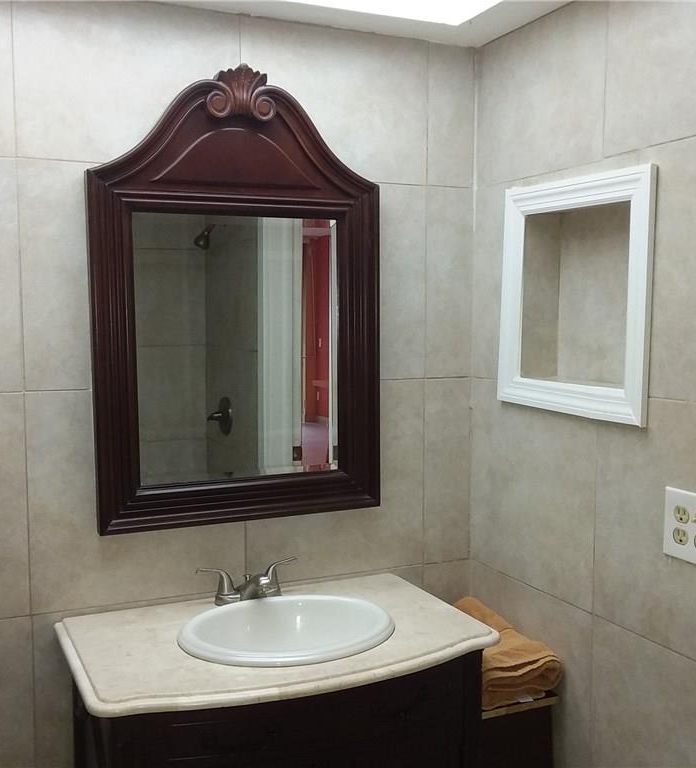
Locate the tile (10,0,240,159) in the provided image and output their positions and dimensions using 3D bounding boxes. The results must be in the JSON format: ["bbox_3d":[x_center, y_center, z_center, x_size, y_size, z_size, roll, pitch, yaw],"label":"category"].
[{"bbox_3d":[-0.437,-0.615,1.753,0.451,0.331,0.010,-2,5,-24],"label":"tile"}]

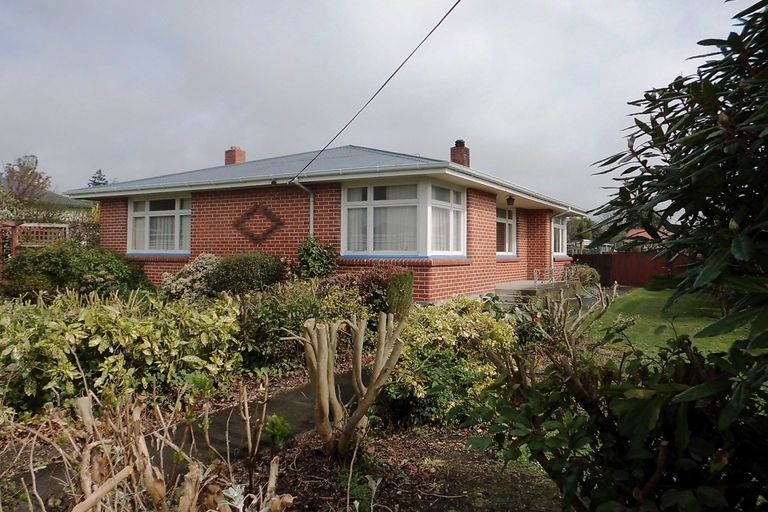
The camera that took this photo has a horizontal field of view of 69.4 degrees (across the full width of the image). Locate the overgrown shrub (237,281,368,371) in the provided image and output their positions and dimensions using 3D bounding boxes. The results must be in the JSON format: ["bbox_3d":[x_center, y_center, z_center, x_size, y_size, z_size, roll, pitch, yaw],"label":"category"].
[{"bbox_3d":[-0.948,0.804,6.995,0.850,0.950,1.600,1,1,29],"label":"overgrown shrub"}]

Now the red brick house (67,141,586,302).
[{"bbox_3d":[-0.491,-1.236,18.005,11.143,4.664,13.395,1,1,29],"label":"red brick house"}]

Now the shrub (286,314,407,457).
[{"bbox_3d":[-0.265,0.831,3.945,0.840,0.970,0.650,0,1,0],"label":"shrub"}]

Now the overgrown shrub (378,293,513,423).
[{"bbox_3d":[0.595,0.822,5.095,1.150,0.970,1.050,0,1,0],"label":"overgrown shrub"}]

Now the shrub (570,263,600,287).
[{"bbox_3d":[6.849,0.696,18.795,1.000,0.900,1.000,0,1,0],"label":"shrub"}]

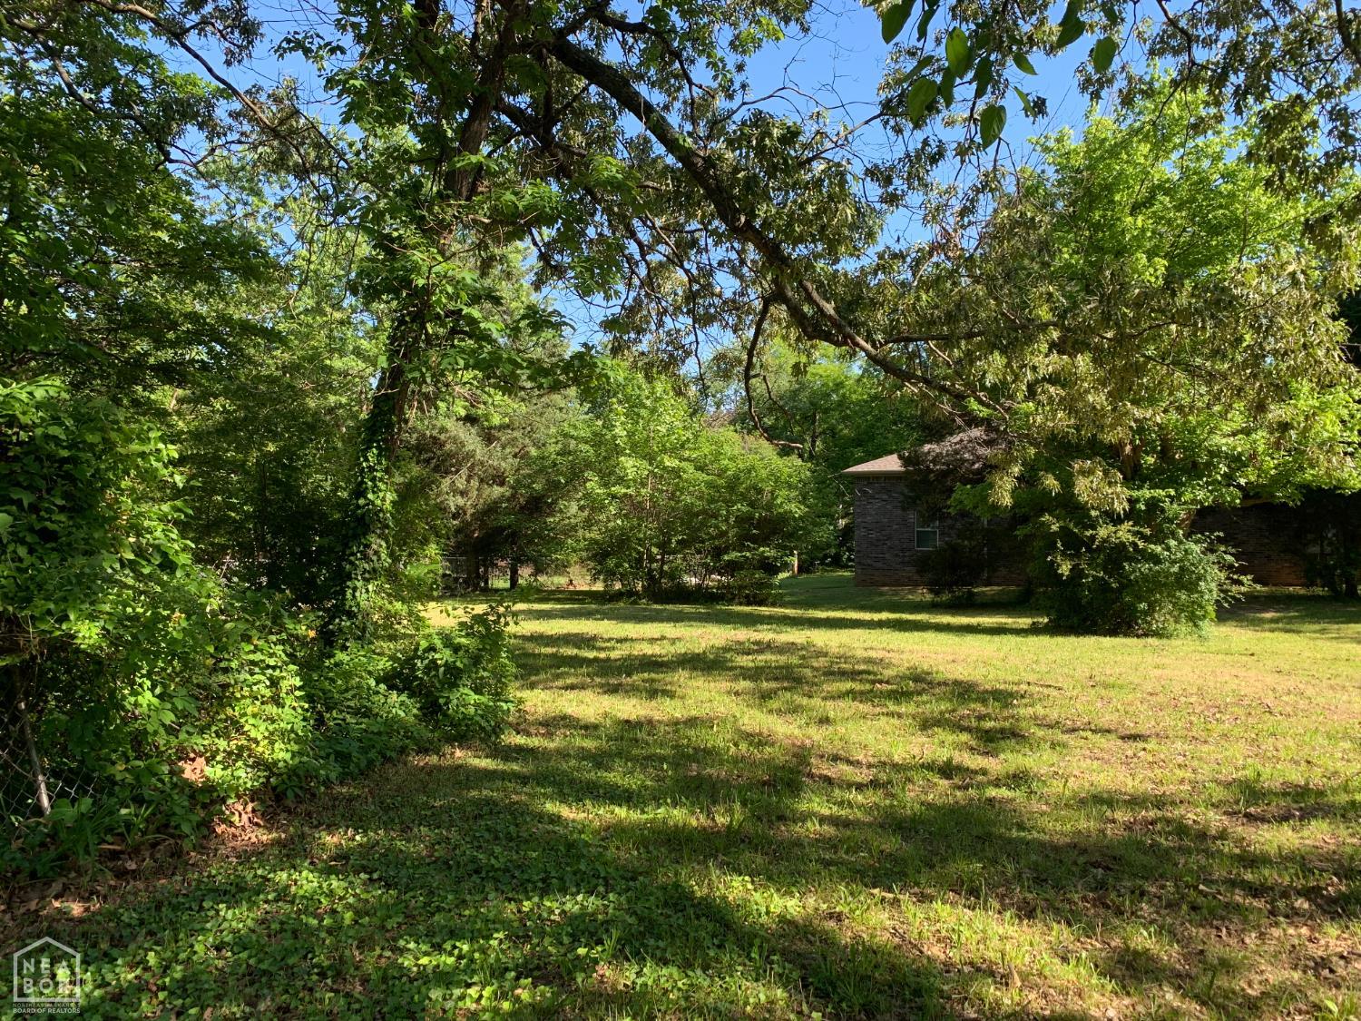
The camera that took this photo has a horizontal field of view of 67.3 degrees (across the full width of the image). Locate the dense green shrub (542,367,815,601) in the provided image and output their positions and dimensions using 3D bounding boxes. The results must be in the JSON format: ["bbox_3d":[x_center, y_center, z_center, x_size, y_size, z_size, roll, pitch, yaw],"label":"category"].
[{"bbox_3d":[-0.040,-0.590,20.600,5.400,4.600,4.200,0,-1,0],"label":"dense green shrub"}]

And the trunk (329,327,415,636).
[{"bbox_3d":[-3.070,-0.230,10.200,0.800,3.360,0.650,0,-1,0],"label":"trunk"}]

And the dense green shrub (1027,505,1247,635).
[{"bbox_3d":[6.550,0.800,14.600,3.000,1.770,2.500,0,-1,0],"label":"dense green shrub"}]

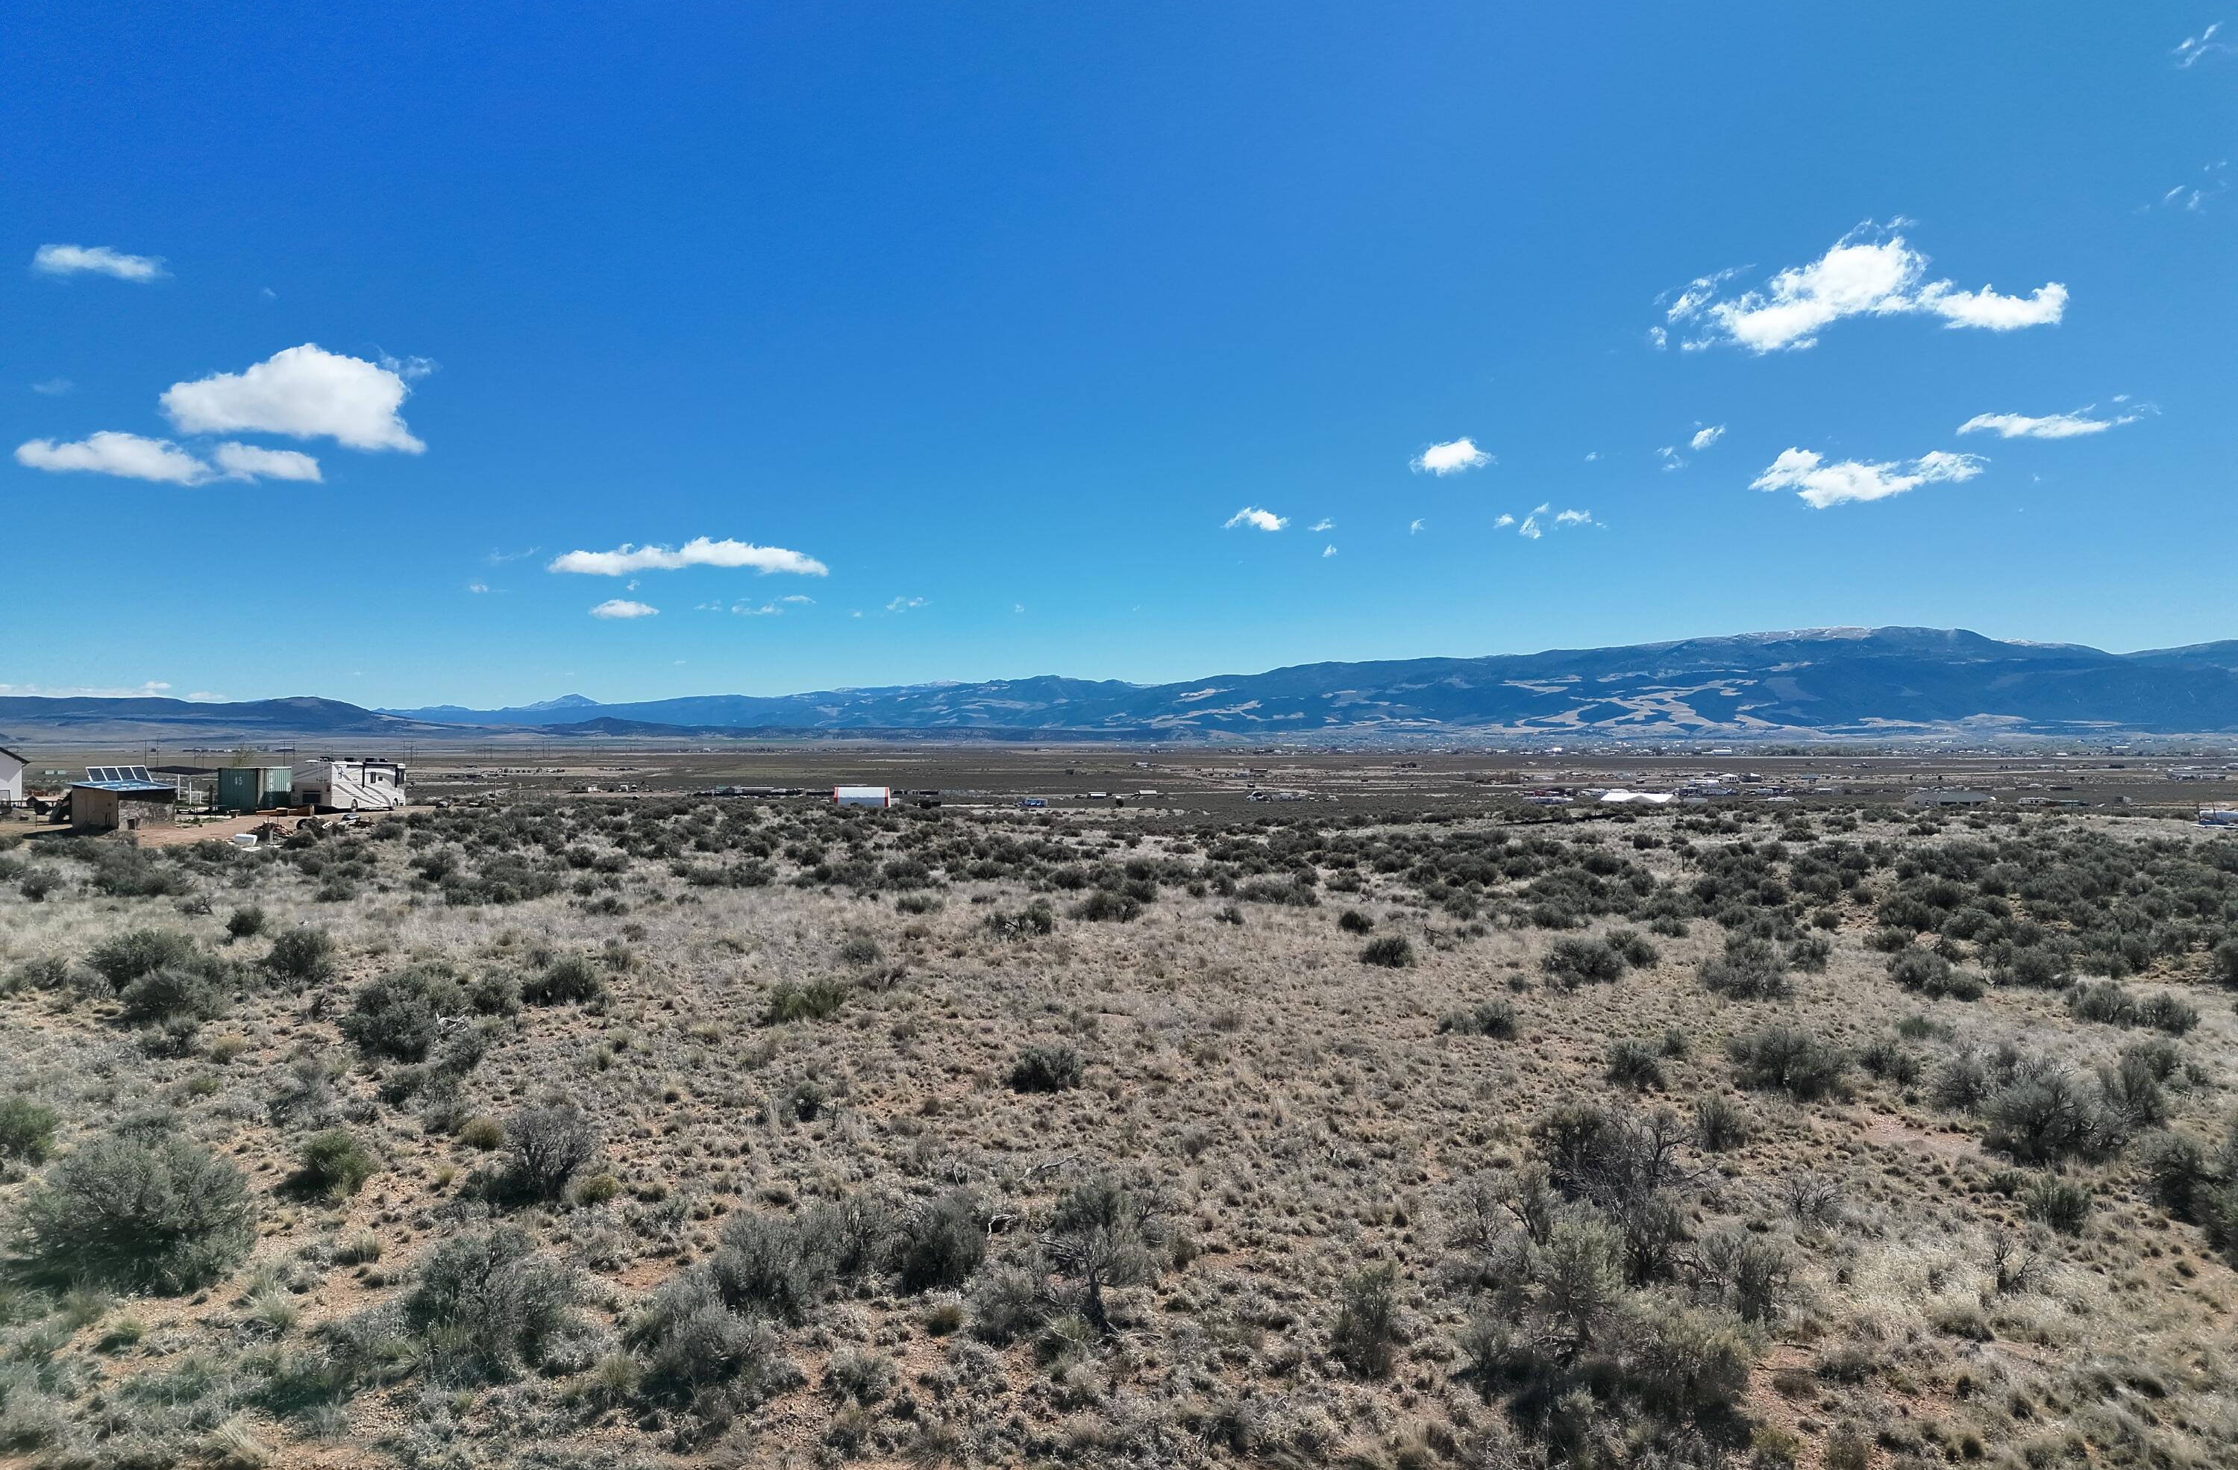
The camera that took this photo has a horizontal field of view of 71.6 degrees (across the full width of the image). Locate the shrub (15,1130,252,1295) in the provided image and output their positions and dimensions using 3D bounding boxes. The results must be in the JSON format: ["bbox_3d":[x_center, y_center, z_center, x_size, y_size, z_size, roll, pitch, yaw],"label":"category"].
[{"bbox_3d":[-8.694,4.148,13.730,1.764,1.205,1.623,0,0,-32],"label":"shrub"}]

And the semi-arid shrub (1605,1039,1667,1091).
[{"bbox_3d":[6.991,4.431,20.962,0.784,0.638,0.721,0,0,18],"label":"semi-arid shrub"}]

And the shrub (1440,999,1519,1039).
[{"bbox_3d":[5.547,4.343,23.898,1.212,0.510,0.969,0,0,0],"label":"shrub"}]

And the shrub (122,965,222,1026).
[{"bbox_3d":[-15.271,4.161,25.029,1.692,0.886,1.354,0,0,0],"label":"shrub"}]

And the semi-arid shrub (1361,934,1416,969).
[{"bbox_3d":[5.711,4.561,32.913,1.115,0.678,1.026,0,0,0],"label":"semi-arid shrub"}]

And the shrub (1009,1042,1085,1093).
[{"bbox_3d":[-0.980,4.457,20.958,1.038,0.587,0.955,0,0,-3],"label":"shrub"}]

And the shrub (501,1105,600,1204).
[{"bbox_3d":[-5.881,4.290,16.061,0.969,0.920,0.891,0,0,-20],"label":"shrub"}]

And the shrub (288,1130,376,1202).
[{"bbox_3d":[-7.793,4.235,15.403,0.885,0.621,0.841,0,0,0],"label":"shrub"}]

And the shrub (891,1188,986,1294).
[{"bbox_3d":[-1.486,4.135,12.808,0.794,0.787,0.754,0,0,0],"label":"shrub"}]

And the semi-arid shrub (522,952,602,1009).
[{"bbox_3d":[-9.619,4.207,26.804,1.450,0.817,1.160,0,0,0],"label":"semi-arid shrub"}]

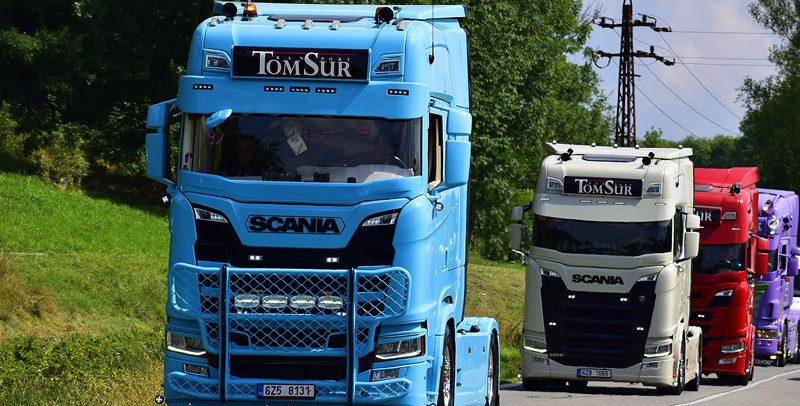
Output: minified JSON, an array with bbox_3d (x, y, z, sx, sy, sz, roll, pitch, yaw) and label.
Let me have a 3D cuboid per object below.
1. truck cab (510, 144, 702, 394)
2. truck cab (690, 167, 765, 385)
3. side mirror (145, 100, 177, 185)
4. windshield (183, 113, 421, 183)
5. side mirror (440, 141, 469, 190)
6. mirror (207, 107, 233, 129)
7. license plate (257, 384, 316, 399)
[{"bbox_3d":[3.520,1.113,70.665,2.850,3.920,5.700,2,-2,8],"label":"truck cab"},{"bbox_3d":[5.575,1.413,81.728,2.800,3.950,5.700,2,-2,7],"label":"truck cab"},{"bbox_3d":[-2.223,-0.552,40.240,0.290,0.780,0.240,2,-2,8],"label":"side mirror"},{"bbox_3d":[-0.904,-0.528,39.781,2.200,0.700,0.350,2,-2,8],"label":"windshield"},{"bbox_3d":[0.520,-0.354,39.868,0.260,0.440,0.200,2,-2,8],"label":"side mirror"},{"bbox_3d":[-1.647,-0.771,39.565,0.240,0.180,0.180,2,-2,8],"label":"mirror"},{"bbox_3d":[-1.029,1.712,39.300,0.525,0.120,0.020,2,-2,8],"label":"license plate"}]

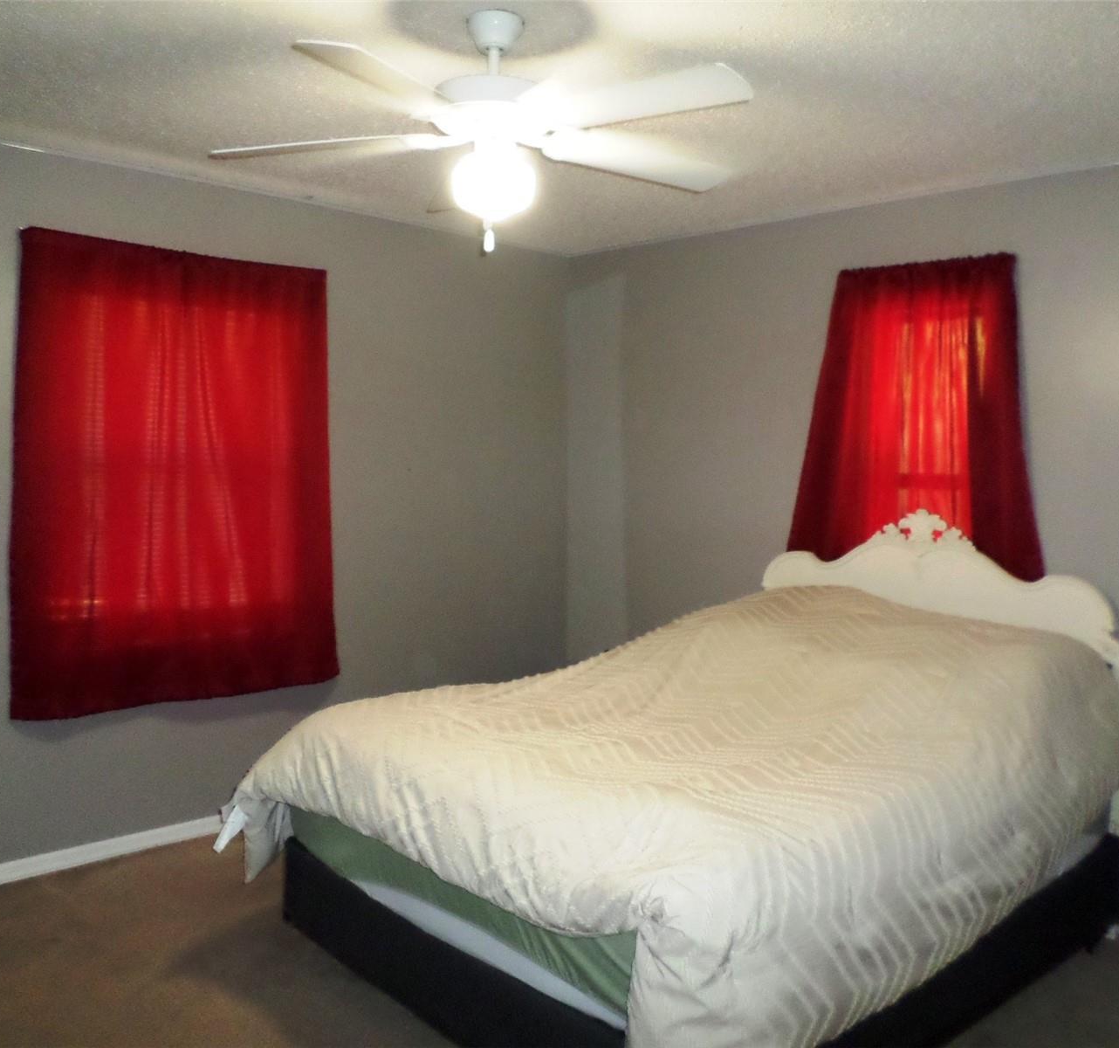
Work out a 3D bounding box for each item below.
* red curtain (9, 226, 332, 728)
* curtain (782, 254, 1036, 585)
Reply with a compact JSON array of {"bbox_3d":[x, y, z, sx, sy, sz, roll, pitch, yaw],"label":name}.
[{"bbox_3d":[-1.342,-0.171,3.695,1.200,1.635,0.100,-3,7,-43],"label":"red curtain"},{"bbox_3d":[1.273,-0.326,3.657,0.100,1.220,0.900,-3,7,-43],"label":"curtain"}]

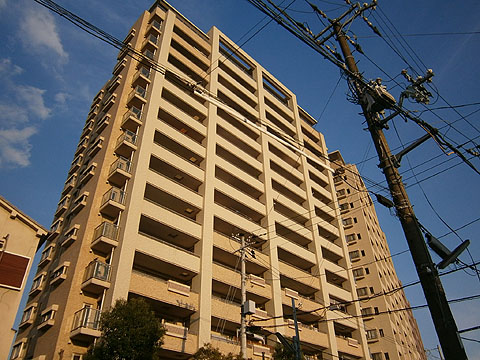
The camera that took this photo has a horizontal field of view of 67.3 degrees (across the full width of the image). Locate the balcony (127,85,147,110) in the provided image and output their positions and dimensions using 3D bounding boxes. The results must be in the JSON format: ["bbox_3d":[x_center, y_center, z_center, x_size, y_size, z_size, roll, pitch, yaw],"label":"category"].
[{"bbox_3d":[-9.909,-7.697,34.939,1.540,1.540,1.276,-31,-45,34],"label":"balcony"}]

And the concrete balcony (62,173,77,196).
[{"bbox_3d":[-19.502,0.423,41.265,2.069,1.739,0.329,-32,-47,33],"label":"concrete balcony"}]

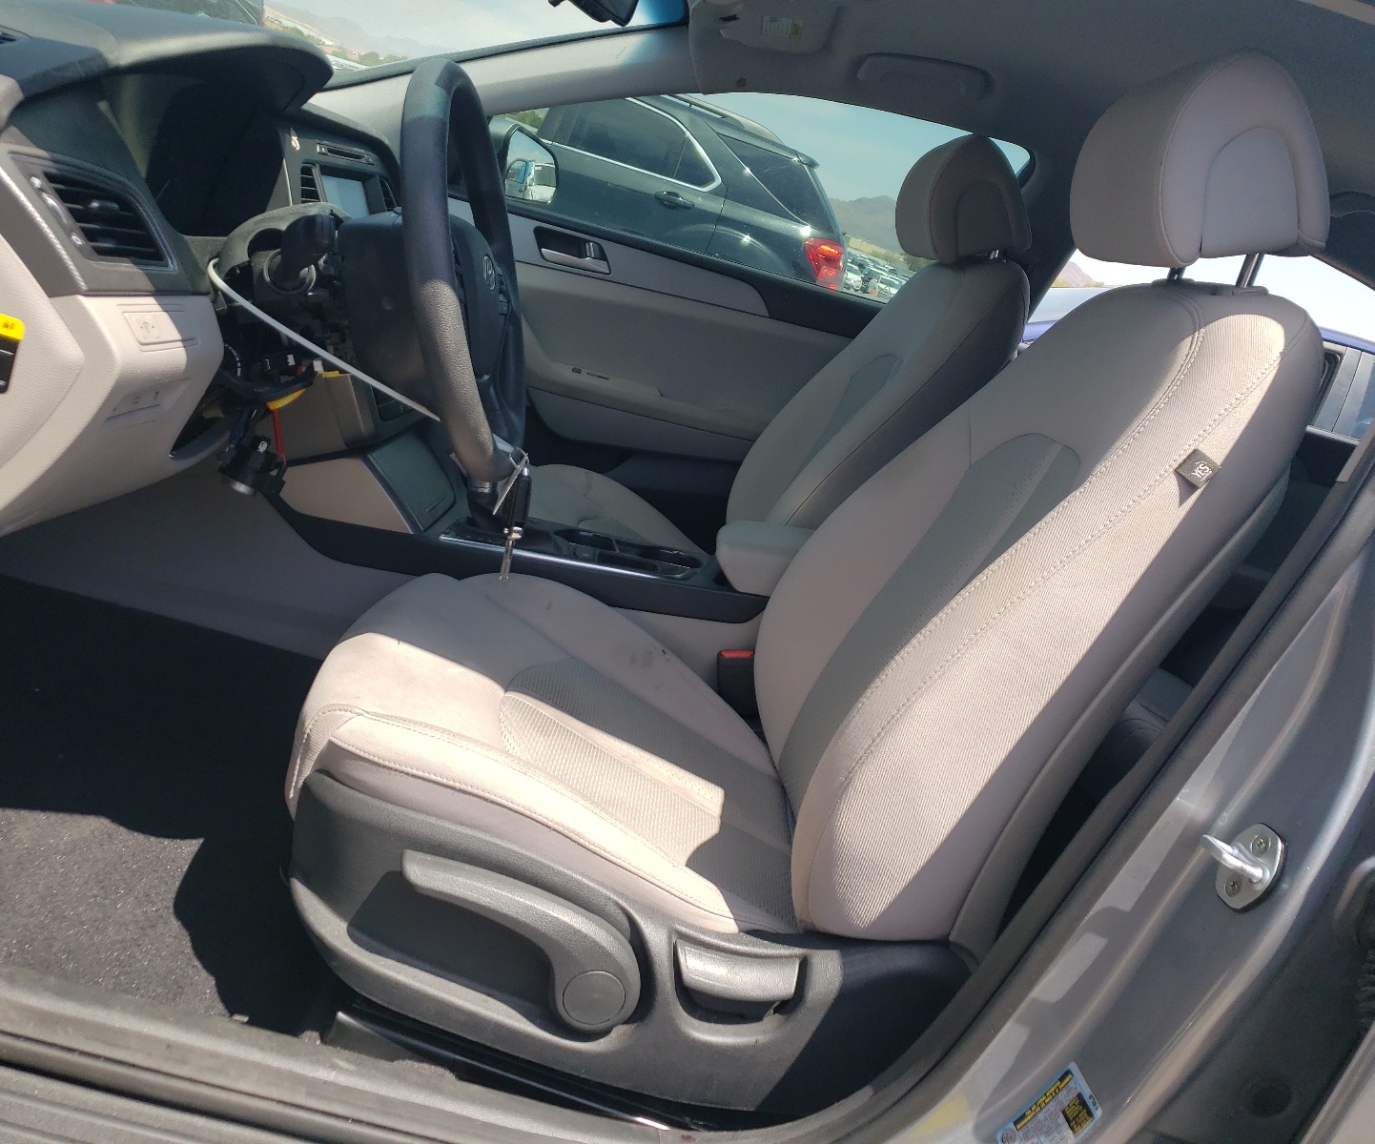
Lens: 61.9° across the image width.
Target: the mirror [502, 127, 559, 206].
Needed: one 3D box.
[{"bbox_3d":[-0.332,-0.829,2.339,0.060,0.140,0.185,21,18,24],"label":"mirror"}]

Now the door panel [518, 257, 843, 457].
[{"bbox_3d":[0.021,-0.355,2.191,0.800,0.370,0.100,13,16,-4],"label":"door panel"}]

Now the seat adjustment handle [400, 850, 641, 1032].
[{"bbox_3d":[-0.147,0.321,0.986,0.225,0.125,0.040,13,16,-4],"label":"seat adjustment handle"}]

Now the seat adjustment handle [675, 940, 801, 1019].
[{"bbox_3d":[0.040,0.354,1.001,0.110,0.055,0.035,13,16,-4],"label":"seat adjustment handle"}]

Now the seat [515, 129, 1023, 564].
[{"bbox_3d":[0.057,-0.266,1.873,0.770,0.970,0.520,13,16,-4],"label":"seat"}]

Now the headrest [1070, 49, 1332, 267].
[{"bbox_3d":[0.468,-0.372,1.066,0.140,0.180,0.255,-2,17,1],"label":"headrest"}]

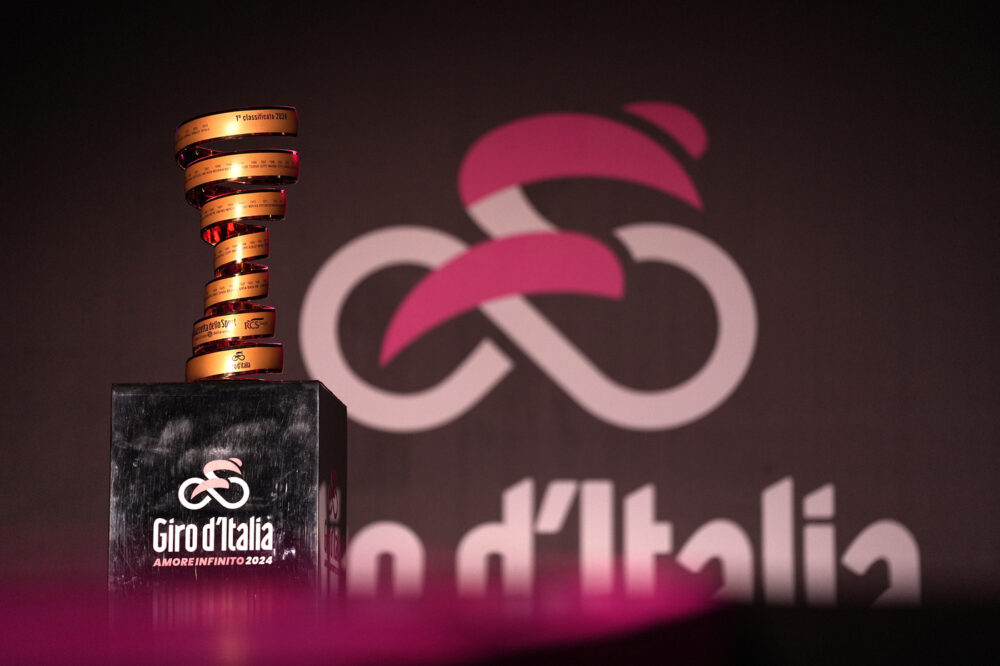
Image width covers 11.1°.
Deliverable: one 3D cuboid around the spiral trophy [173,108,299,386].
[{"bbox_3d":[-0.493,-0.152,9.600,0.228,0.538,0.226,0,-7,-4],"label":"spiral trophy"}]

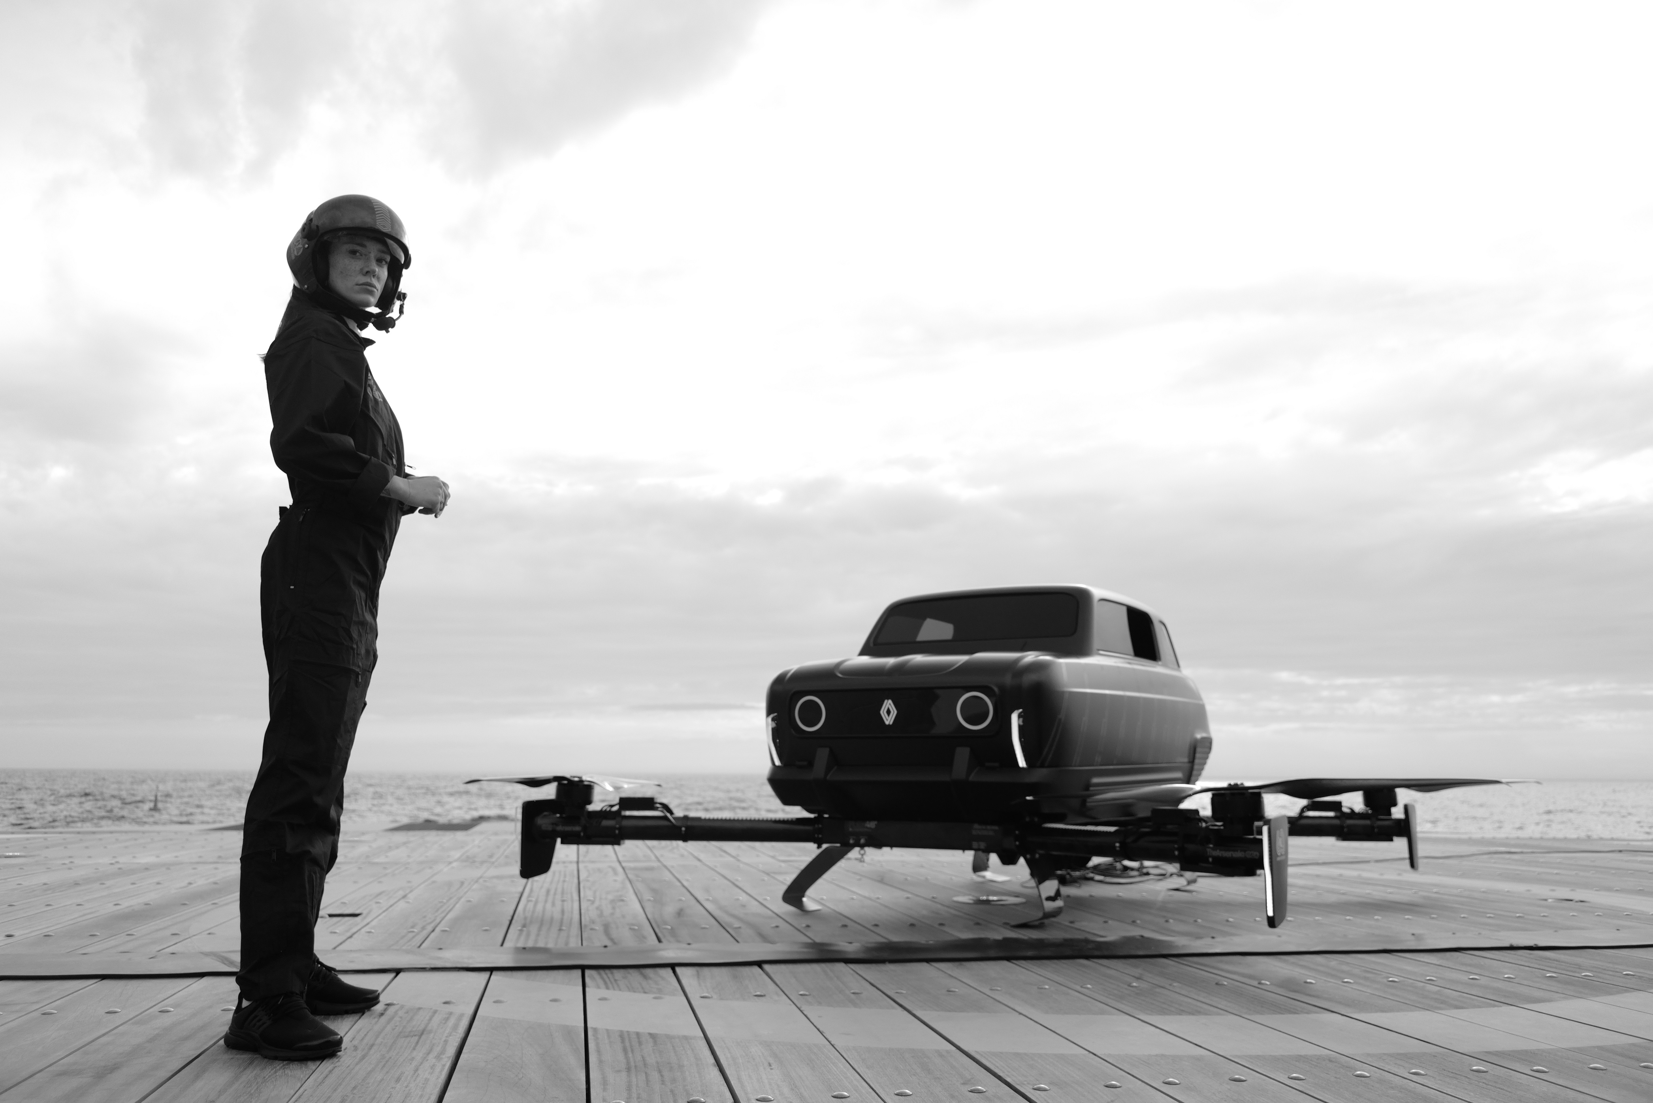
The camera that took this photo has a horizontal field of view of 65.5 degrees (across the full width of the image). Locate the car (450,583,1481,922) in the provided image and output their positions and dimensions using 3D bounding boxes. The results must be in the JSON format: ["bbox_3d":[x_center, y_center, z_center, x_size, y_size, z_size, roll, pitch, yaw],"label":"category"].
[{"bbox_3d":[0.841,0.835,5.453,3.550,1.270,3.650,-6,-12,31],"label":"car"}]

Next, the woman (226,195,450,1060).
[{"bbox_3d":[-1.051,0.085,2.796,0.460,1.810,0.520,2,-10,-7],"label":"woman"}]

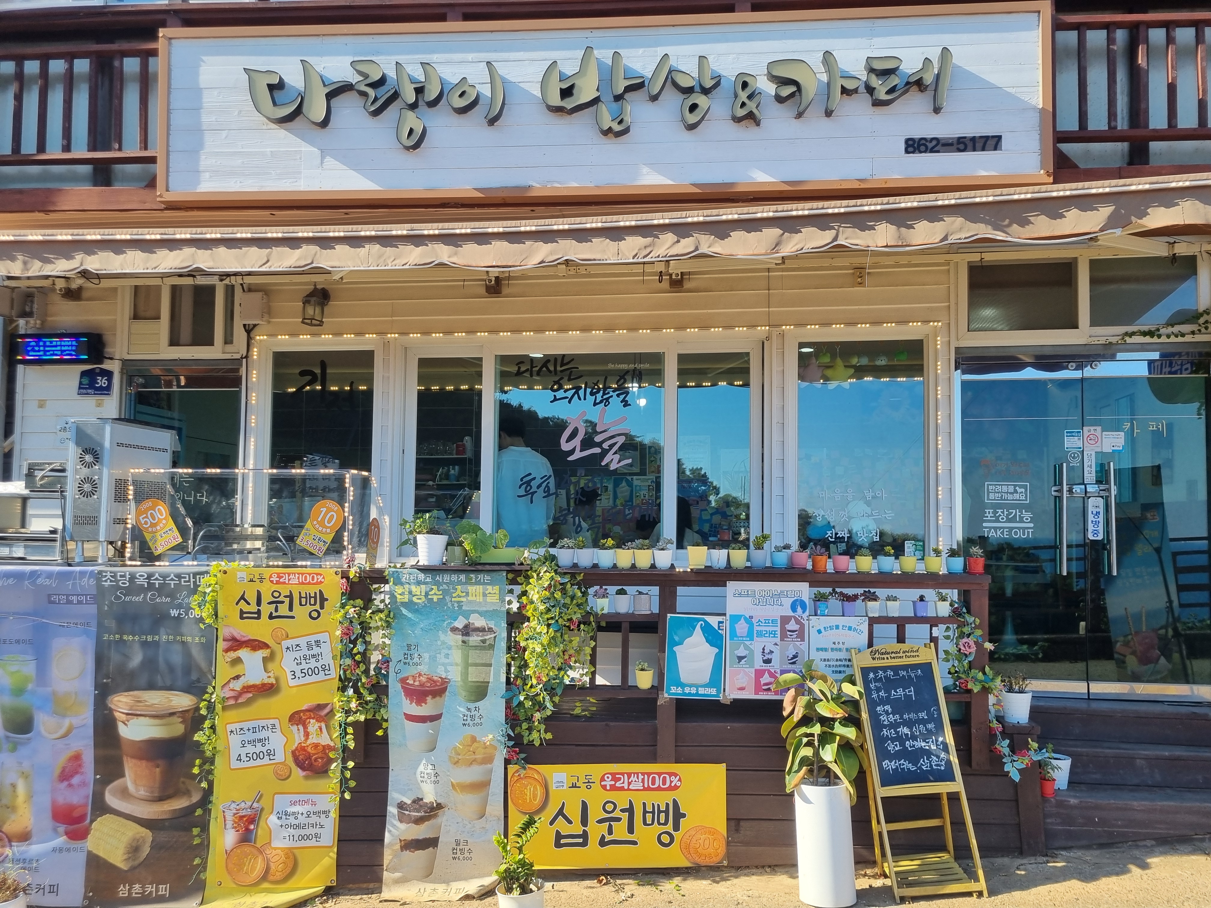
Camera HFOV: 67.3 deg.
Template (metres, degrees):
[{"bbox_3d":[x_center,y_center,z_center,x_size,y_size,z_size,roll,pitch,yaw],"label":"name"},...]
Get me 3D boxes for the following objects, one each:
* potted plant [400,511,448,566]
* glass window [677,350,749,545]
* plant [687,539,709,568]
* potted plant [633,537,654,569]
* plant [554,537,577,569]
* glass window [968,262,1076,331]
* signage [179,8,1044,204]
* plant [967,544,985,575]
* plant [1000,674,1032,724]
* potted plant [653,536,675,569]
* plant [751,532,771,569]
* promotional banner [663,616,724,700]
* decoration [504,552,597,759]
[{"bbox_3d":[-0.943,0.441,4.735,0.240,0.280,0.200,0,-3,3],"label":"potted plant"},{"bbox_3d":[0.691,-0.021,5.798,0.472,1.266,0.050,0,-3,6],"label":"glass window"},{"bbox_3d":[0.473,0.514,4.666,0.106,0.151,0.100,0,-3,3],"label":"plant"},{"bbox_3d":[0.198,0.519,4.750,0.112,0.163,0.110,1,-3,1],"label":"potted plant"},{"bbox_3d":[-0.207,0.519,4.750,0.120,0.163,0.115,1,-3,1],"label":"plant"},{"bbox_3d":[2.547,-0.963,5.570,0.620,0.410,0.050,0,-4,9],"label":"glass window"},{"bbox_3d":[-0.069,-2.031,5.315,5.160,1.021,0.130,0,-3,4],"label":"signage"},{"bbox_3d":[1.905,0.542,4.680,0.092,0.152,0.092,1,-4,0],"label":"plant"},{"bbox_3d":[2.069,1.226,4.570,0.152,0.248,0.148,0,-3,3],"label":"plant"},{"bbox_3d":[0.306,0.515,4.740,0.112,0.167,0.108,1,-3,1],"label":"potted plant"},{"bbox_3d":[0.792,0.497,4.651,0.105,0.184,0.095,0,-3,3],"label":"plant"},{"bbox_3d":[0.458,1.034,4.630,0.297,0.420,0.020,2,-3,2],"label":"promotional banner"},{"bbox_3d":[-0.267,0.993,4.560,0.460,1.020,0.240,1,-4,0],"label":"decoration"}]

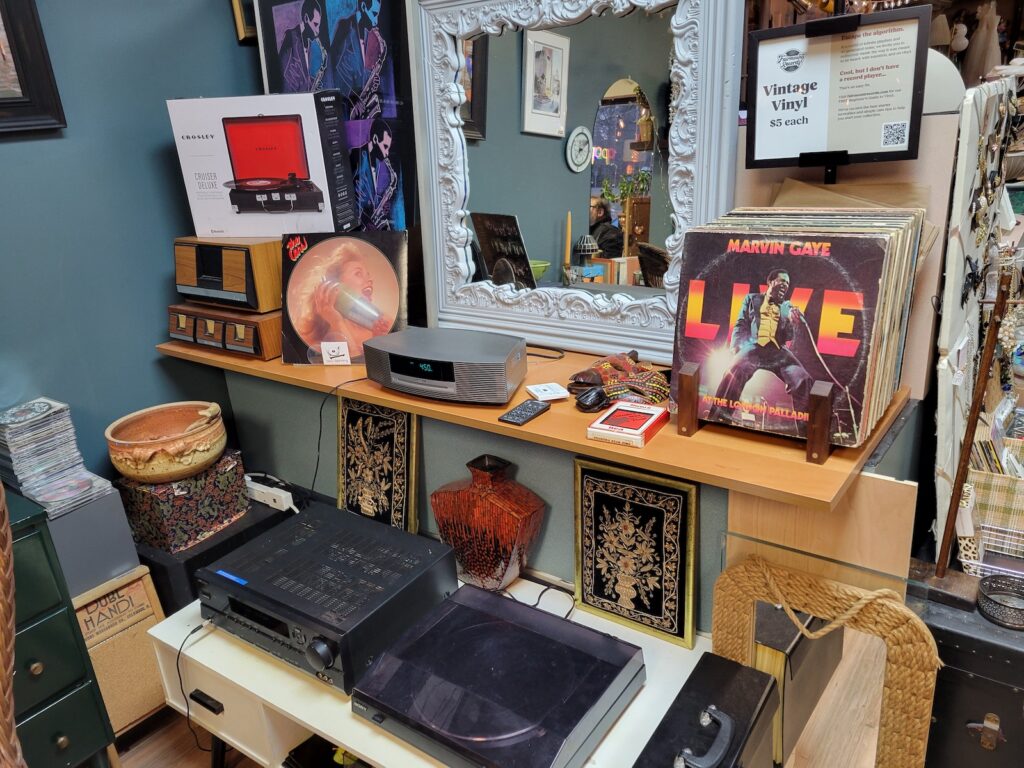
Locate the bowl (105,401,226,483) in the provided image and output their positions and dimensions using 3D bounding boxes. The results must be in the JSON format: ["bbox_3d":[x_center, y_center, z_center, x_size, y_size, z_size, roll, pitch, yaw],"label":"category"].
[{"bbox_3d":[-0.812,0.144,1.833,0.262,0.118,0.262,-3,20,1],"label":"bowl"}]

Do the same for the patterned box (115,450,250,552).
[{"bbox_3d":[-0.795,0.275,1.871,0.142,0.158,0.235,8,23,29],"label":"patterned box"}]

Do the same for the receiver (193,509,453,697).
[{"bbox_3d":[-0.391,0.436,1.627,0.435,0.139,0.335,10,24,33],"label":"receiver"}]

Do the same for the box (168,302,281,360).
[{"bbox_3d":[-0.712,-0.167,2.077,0.385,0.102,0.235,9,24,33],"label":"box"}]

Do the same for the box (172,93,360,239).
[{"bbox_3d":[-0.635,-0.561,1.990,0.424,0.342,0.123,3,21,18],"label":"box"}]

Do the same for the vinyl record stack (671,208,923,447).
[{"bbox_3d":[0.509,-0.130,1.368,0.318,0.318,0.385,11,24,35],"label":"vinyl record stack"}]

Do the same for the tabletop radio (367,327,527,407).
[{"bbox_3d":[-0.124,-0.042,1.618,0.360,0.104,0.200,9,23,31],"label":"tabletop radio"}]

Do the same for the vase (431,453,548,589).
[{"bbox_3d":[-0.053,0.301,1.709,0.242,0.294,0.088,9,23,32],"label":"vase"}]

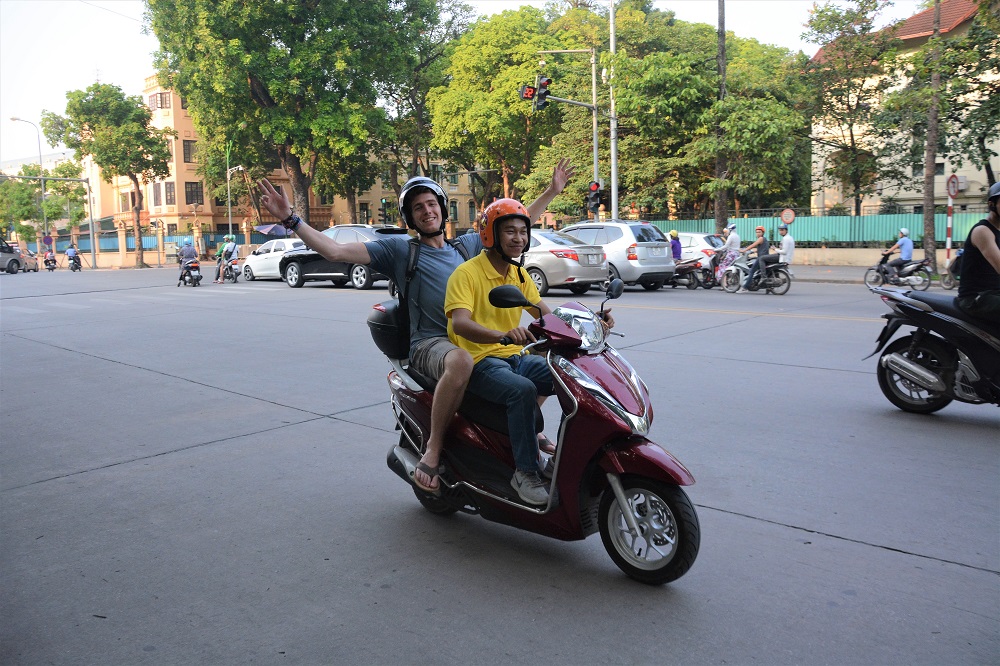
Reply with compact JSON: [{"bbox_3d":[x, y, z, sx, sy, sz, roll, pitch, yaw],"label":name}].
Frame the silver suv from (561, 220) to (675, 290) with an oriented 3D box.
[{"bbox_3d":[2.286,-1.991,19.414,1.800,1.660,4.500,-8,11,-44],"label":"silver suv"}]

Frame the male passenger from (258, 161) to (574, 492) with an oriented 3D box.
[{"bbox_3d":[-0.290,-0.070,3.660,1.660,1.580,0.680,-7,9,-40],"label":"male passenger"}]

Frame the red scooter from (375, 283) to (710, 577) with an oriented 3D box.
[{"bbox_3d":[0.049,0.374,3.491,1.950,1.225,0.840,5,9,39],"label":"red scooter"}]

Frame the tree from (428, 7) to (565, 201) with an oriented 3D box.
[{"bbox_3d":[-0.076,-9.937,38.000,7.800,12.400,7.800,-1,8,0],"label":"tree"}]

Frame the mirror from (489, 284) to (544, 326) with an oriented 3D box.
[{"bbox_3d":[0.065,-0.109,2.978,0.220,0.170,0.100,-5,8,-30],"label":"mirror"}]

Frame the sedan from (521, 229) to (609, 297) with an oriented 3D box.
[{"bbox_3d":[0.471,-1.694,18.138,4.400,1.475,1.700,6,10,41],"label":"sedan"}]

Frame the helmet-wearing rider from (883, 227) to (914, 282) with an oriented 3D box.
[{"bbox_3d":[9.862,-1.948,18.600,0.520,1.300,0.680,-7,9,-38],"label":"helmet-wearing rider"}]

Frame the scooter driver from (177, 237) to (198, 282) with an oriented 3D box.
[{"bbox_3d":[-9.489,-2.235,22.800,0.650,1.350,0.780,-6,9,-32],"label":"scooter driver"}]

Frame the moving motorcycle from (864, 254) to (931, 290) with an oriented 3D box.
[{"bbox_3d":[10.564,-1.663,19.900,0.670,1.020,1.840,-8,10,-41],"label":"moving motorcycle"}]

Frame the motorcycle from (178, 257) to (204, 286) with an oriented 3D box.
[{"bbox_3d":[-9.428,-1.948,22.800,0.680,1.060,1.800,-6,9,-32],"label":"motorcycle"}]

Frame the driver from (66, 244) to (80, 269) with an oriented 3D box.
[{"bbox_3d":[-22.953,-4.112,40.300,0.600,1.300,0.750,-3,8,-18],"label":"driver"}]

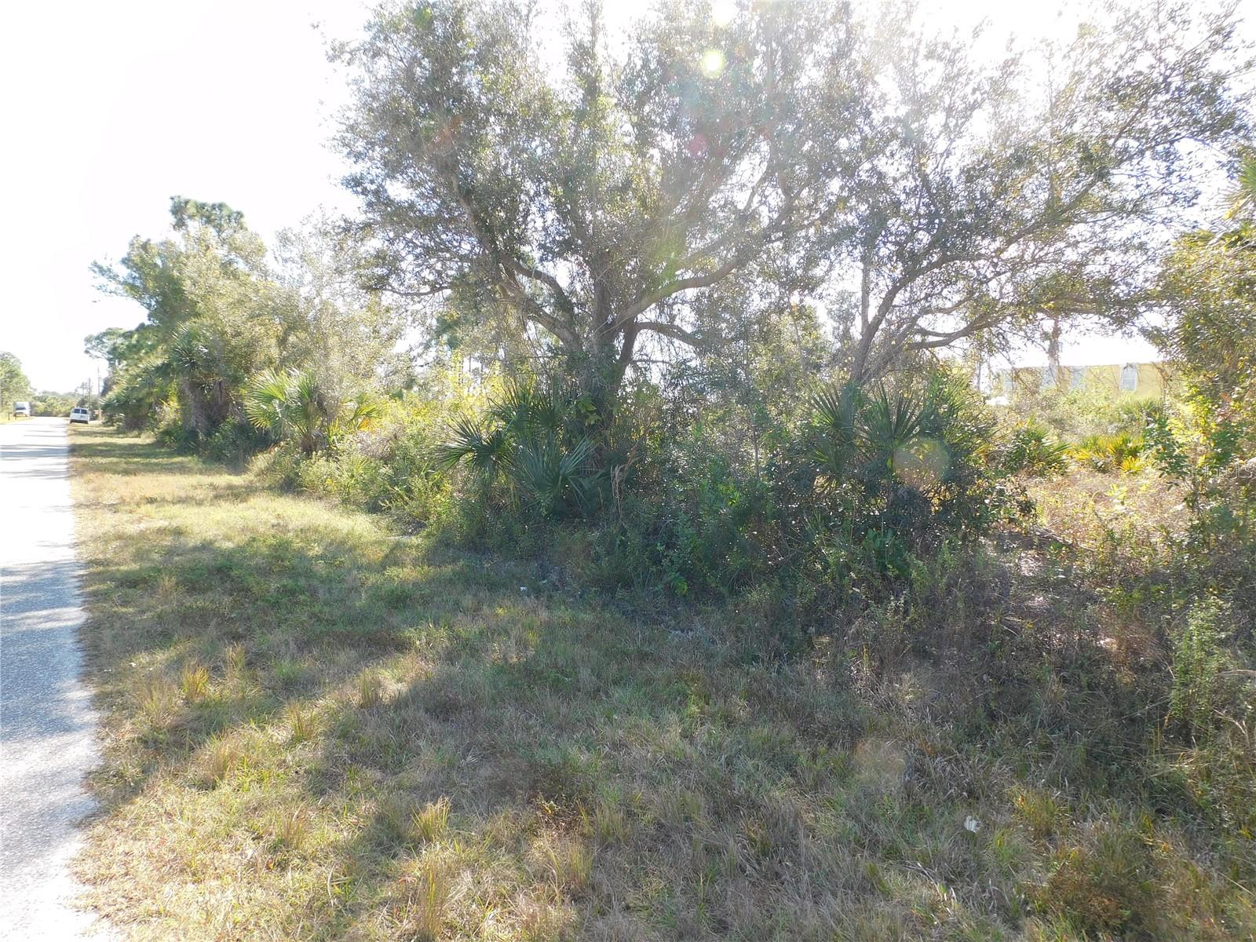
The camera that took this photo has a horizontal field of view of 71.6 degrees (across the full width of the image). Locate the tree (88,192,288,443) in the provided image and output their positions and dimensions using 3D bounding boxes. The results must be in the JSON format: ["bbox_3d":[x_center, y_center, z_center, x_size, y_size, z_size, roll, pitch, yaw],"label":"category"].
[{"bbox_3d":[-22.639,-7.900,45.000,9.300,12.300,8.500,-2,4,-26],"label":"tree"}]

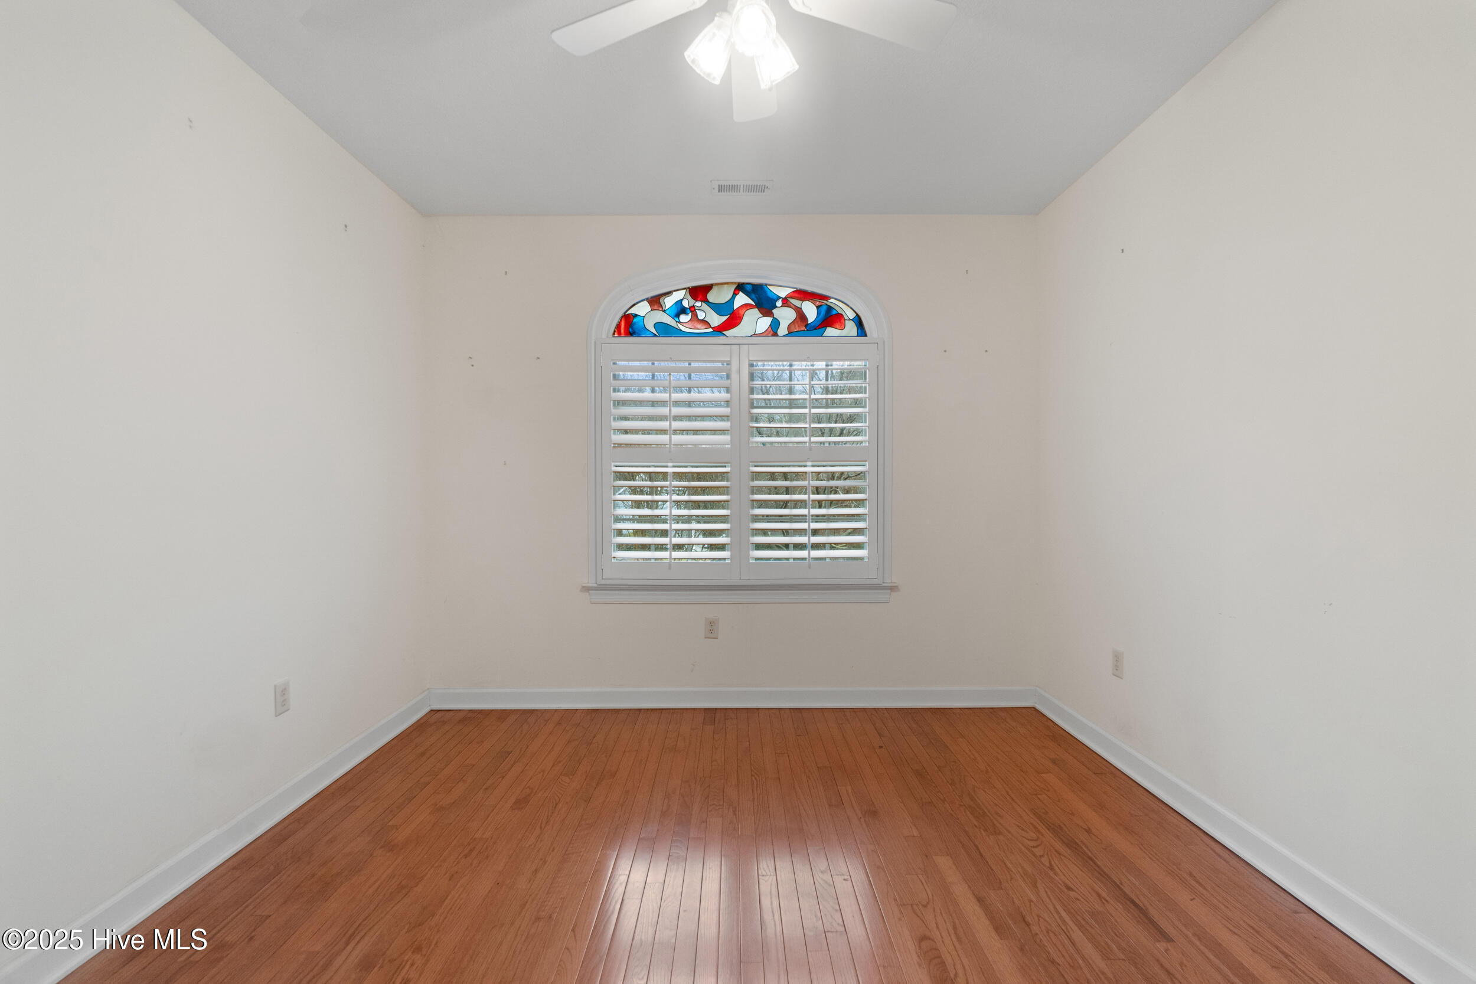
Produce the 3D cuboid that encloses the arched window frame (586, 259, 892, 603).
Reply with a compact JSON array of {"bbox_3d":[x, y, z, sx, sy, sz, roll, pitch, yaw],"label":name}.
[{"bbox_3d":[0.003,-0.334,3.360,1.680,1.880,0.120,0,0,0],"label":"arched window frame"}]

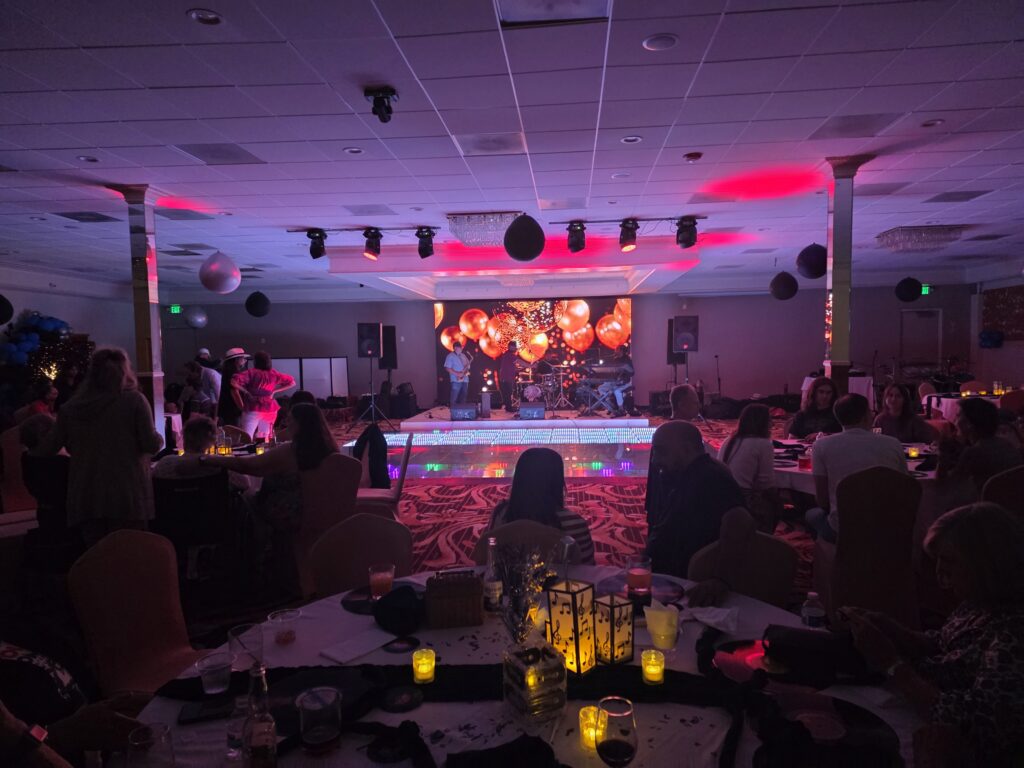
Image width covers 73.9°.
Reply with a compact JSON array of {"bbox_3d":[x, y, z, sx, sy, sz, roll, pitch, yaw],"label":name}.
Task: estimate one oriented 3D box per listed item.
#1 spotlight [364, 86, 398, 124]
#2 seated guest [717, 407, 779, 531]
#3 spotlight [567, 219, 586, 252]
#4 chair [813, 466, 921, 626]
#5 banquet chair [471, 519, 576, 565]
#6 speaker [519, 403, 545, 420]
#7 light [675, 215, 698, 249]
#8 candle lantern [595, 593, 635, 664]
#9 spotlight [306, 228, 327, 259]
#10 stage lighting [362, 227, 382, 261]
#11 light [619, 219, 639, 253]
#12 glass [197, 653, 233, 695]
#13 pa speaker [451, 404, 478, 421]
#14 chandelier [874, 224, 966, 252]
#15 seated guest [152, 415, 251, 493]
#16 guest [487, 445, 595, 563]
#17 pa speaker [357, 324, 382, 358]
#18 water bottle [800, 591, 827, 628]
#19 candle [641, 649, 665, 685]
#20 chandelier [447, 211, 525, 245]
[{"bbox_3d":[-0.890,-1.894,4.703,0.220,0.220,0.200,-1,3,10],"label":"spotlight"},{"bbox_3d":[1.630,0.734,4.457,0.750,1.240,0.480,-3,3,-41],"label":"seated guest"},{"bbox_3d":[0.891,-2.038,9.400,0.270,0.440,0.270,-3,3,-30],"label":"spotlight"},{"bbox_3d":[2.009,0.880,3.831,0.450,0.910,0.570,0,3,17],"label":"chair"},{"bbox_3d":[0.087,0.962,2.890,0.450,0.910,0.570,-1,3,8],"label":"banquet chair"},{"bbox_3d":[0.443,0.582,14.500,0.540,0.360,0.400,-1,3,5],"label":"speaker"},{"bbox_3d":[2.414,-2.100,9.454,0.280,0.410,0.270,-2,3,-20],"label":"light"},{"bbox_3d":[0.275,0.664,1.835,0.073,0.157,0.073,-3,3,-35],"label":"candle lantern"},{"bbox_3d":[-2.701,-1.941,9.400,0.270,0.420,0.270,-3,3,-30],"label":"spotlight"},{"bbox_3d":[-1.886,-1.896,9.200,0.260,0.450,0.280,-2,3,-32],"label":"stage lighting"},{"bbox_3d":[1.667,-2.075,9.519,0.280,0.430,0.270,-2,3,-20],"label":"light"},{"bbox_3d":[-0.734,0.709,1.673,0.086,0.078,0.086,-1,2,0],"label":"glass"},{"bbox_3d":[-0.960,0.550,13.735,0.540,0.320,0.420,-1,3,5],"label":"pa speaker"},{"bbox_3d":[6.607,-2.305,11.097,1.020,0.350,1.020,-1,3,5],"label":"chandelier"},{"bbox_3d":[-2.054,0.785,4.398,0.520,1.200,0.800,-2,3,-27],"label":"seated guest"},{"bbox_3d":[0.151,0.841,3.178,0.480,1.170,0.780,-1,3,8],"label":"guest"},{"bbox_3d":[-2.995,-0.914,14.400,0.460,0.710,0.400,-1,3,5],"label":"pa speaker"},{"bbox_3d":[0.835,0.649,1.881,0.063,0.140,0.063,-1,3,5],"label":"water bottle"},{"bbox_3d":[0.351,0.705,1.692,0.056,0.066,0.056,-1,3,5],"label":"candle"},{"bbox_3d":[-0.307,-2.098,9.326,0.975,0.290,0.970,-1,3,5],"label":"chandelier"}]

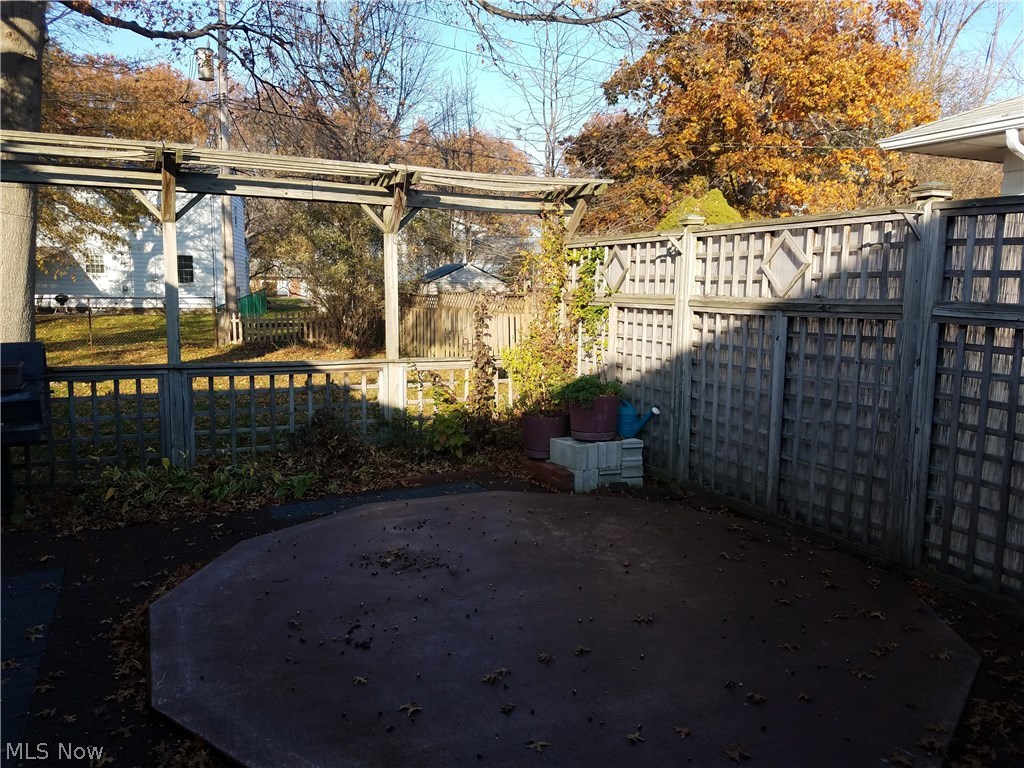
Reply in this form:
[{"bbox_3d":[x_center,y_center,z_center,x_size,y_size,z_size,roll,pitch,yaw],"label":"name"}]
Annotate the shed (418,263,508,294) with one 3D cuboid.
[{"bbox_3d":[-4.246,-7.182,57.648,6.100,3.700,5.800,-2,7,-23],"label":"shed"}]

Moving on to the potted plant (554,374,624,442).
[{"bbox_3d":[0.643,0.183,6.380,0.560,0.520,0.500,1,7,6],"label":"potted plant"}]

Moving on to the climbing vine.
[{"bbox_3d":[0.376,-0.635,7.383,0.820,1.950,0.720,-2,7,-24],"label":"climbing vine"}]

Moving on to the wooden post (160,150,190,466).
[{"bbox_3d":[-2.733,-0.555,6.262,0.115,2.620,0.115,-2,7,-24],"label":"wooden post"}]

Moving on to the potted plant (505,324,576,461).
[{"bbox_3d":[0.232,0.040,6.730,0.620,1.150,0.560,1,7,2],"label":"potted plant"}]

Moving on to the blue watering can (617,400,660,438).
[{"bbox_3d":[1.030,0.292,6.397,0.420,0.305,0.200,6,9,39],"label":"blue watering can"}]

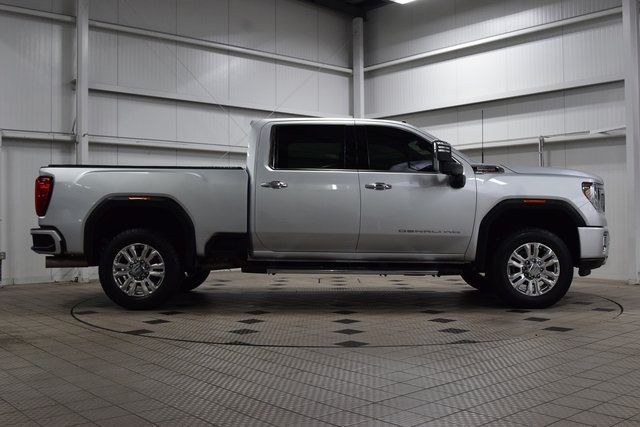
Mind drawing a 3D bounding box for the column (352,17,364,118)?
[{"bbox_3d":[0.819,-1.554,13.625,0.200,5.270,0.200,1,-1,-39],"label":"column"}]

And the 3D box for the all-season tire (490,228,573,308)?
[{"bbox_3d":[2.198,0.560,6.681,0.840,0.840,0.280,0,-1,0],"label":"all-season tire"}]

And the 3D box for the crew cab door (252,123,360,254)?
[{"bbox_3d":[-0.138,-0.267,6.639,1.092,1.385,0.270,0,-1,0],"label":"crew cab door"}]

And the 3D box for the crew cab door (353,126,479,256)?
[{"bbox_3d":[0.986,-0.256,6.655,1.219,1.380,0.270,0,-1,0],"label":"crew cab door"}]

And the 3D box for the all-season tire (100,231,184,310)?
[{"bbox_3d":[-1.845,0.567,6.637,0.840,0.840,0.280,0,-1,0],"label":"all-season tire"}]

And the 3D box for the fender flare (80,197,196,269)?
[{"bbox_3d":[-1.833,0.187,6.527,1.158,0.751,0.160,0,-1,0],"label":"fender flare"}]

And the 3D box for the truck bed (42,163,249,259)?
[{"bbox_3d":[-1.827,-0.017,7.520,2.194,0.947,2.060,0,-1,0],"label":"truck bed"}]

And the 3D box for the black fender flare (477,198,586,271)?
[{"bbox_3d":[2.149,0.210,6.561,1.140,0.733,0.160,0,-1,0],"label":"black fender flare"}]

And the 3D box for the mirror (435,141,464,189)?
[{"bbox_3d":[1.284,-0.476,6.375,0.330,0.436,0.340,0,-1,0],"label":"mirror"}]

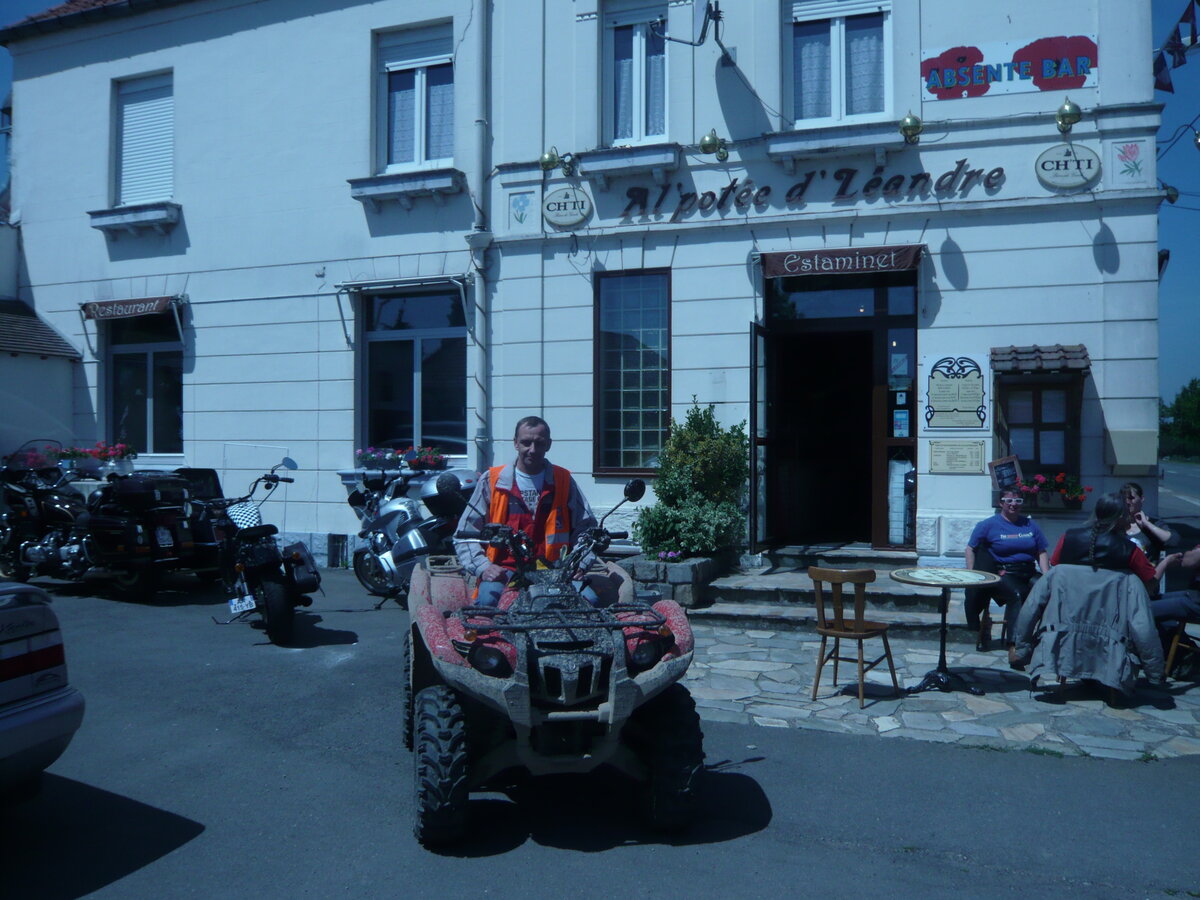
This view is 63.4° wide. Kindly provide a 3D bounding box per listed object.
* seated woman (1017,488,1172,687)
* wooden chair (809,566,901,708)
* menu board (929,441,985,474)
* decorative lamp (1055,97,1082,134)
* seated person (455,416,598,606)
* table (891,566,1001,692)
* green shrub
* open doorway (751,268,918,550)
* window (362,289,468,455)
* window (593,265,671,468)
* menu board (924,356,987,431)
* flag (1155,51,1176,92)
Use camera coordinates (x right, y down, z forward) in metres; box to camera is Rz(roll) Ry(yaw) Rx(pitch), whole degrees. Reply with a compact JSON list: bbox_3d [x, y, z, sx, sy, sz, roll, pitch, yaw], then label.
[{"bbox_3d":[3.249,0.929,6.454,0.760,1.280,0.900,0,0,9],"label":"seated woman"},{"bbox_3d":[1.548,1.140,6.000,0.450,0.830,0.490,0,0,40],"label":"wooden chair"},{"bbox_3d":[3.575,0.075,9.747,0.533,0.351,0.025,0,0,19],"label":"menu board"},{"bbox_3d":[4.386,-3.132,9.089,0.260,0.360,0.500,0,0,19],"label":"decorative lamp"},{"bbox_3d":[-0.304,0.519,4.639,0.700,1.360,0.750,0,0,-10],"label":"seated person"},{"bbox_3d":[2.289,1.206,6.426,0.730,0.735,0.730,0,0,0],"label":"table"},{"bbox_3d":[0.909,0.286,9.750,1.080,1.550,0.950,0,0,19],"label":"green shrub"},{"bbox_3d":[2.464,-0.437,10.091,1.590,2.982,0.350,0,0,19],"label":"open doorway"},{"bbox_3d":[-2.240,-0.920,11.750,1.431,1.997,0.150,0,0,19],"label":"window"},{"bbox_3d":[0.356,-0.873,10.797,0.882,2.247,0.140,0,0,19],"label":"window"},{"bbox_3d":[3.571,-0.572,9.745,0.594,0.753,0.030,0,0,19],"label":"menu board"},{"bbox_3d":[5.758,-3.861,9.900,0.240,0.430,0.080,0,0,23],"label":"flag"}]

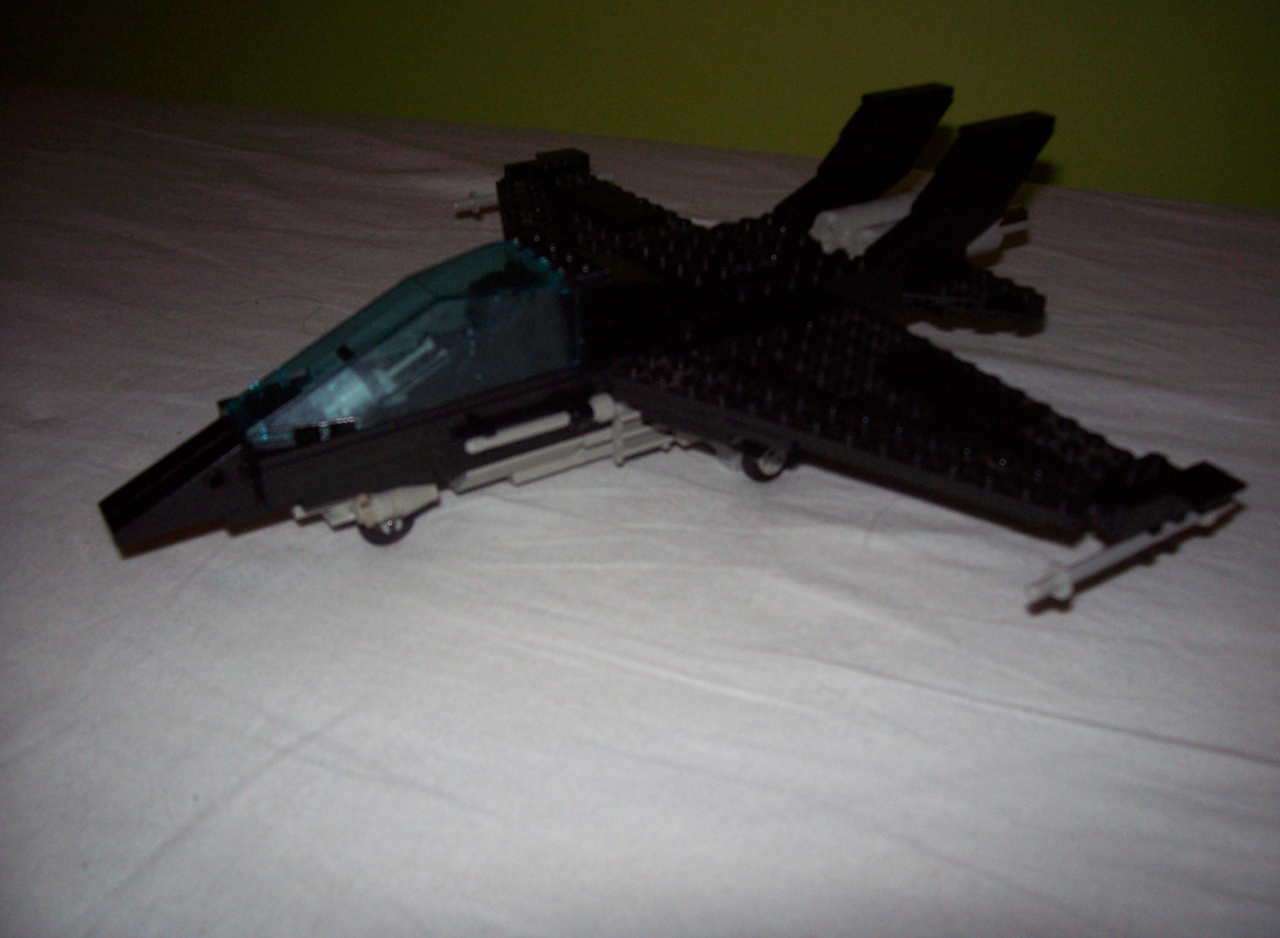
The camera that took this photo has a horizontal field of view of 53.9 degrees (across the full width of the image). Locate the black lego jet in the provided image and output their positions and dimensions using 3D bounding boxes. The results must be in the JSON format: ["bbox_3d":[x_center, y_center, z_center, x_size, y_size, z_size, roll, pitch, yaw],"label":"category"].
[{"bbox_3d":[-0.007,-0.038,0.330,0.262,0.082,0.273,-19,37,-27],"label":"black lego jet"}]

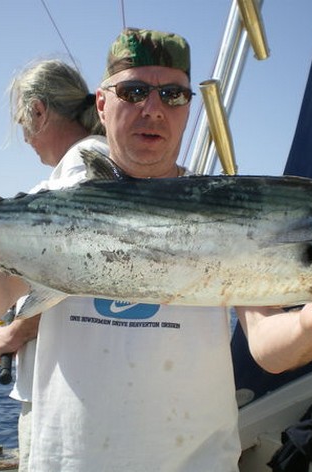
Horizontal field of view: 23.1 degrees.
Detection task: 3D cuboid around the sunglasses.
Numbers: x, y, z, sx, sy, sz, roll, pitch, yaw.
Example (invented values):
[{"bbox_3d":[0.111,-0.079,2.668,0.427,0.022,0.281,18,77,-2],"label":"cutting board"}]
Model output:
[{"bbox_3d":[-0.015,-0.252,1.376,0.145,0.043,0.145,5,7,-12],"label":"sunglasses"}]

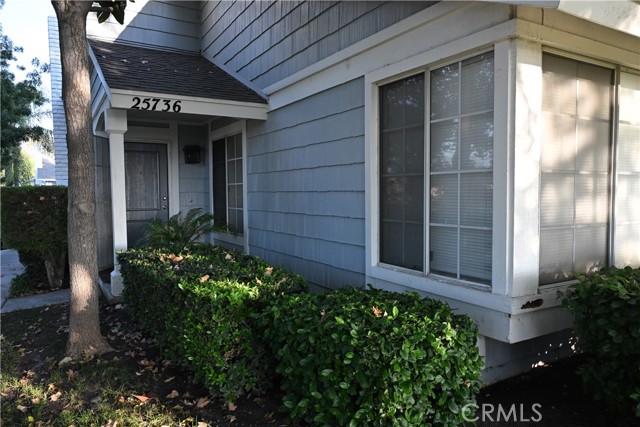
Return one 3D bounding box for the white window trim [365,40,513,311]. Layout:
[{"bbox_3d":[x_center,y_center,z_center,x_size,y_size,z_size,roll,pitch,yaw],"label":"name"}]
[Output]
[{"bbox_3d":[0.841,-0.284,3.578,0.120,1.797,1.575,-2,3,-30],"label":"white window trim"}]

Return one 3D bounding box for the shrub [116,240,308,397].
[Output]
[{"bbox_3d":[-1.069,0.792,4.205,1.008,0.706,2.520,-2,3,-30],"label":"shrub"}]

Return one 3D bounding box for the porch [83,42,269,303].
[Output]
[{"bbox_3d":[-2.216,-0.977,6.788,1.928,3.699,2.873,-2,3,-30],"label":"porch"}]

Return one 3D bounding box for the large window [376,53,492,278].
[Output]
[{"bbox_3d":[0.851,-0.306,3.561,0.090,1.555,1.210,-2,3,-30],"label":"large window"}]

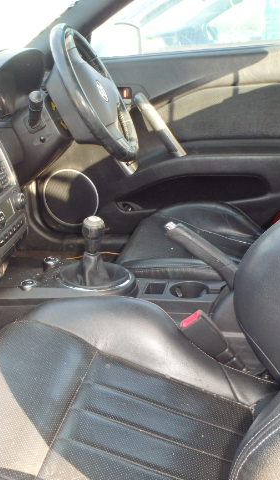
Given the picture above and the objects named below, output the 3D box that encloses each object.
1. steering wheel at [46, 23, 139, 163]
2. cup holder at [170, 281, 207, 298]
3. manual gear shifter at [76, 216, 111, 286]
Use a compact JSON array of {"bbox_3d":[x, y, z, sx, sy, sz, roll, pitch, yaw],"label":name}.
[{"bbox_3d":[-0.136,-0.357,1.317,0.115,0.380,0.380,-24,16,17],"label":"steering wheel"},{"bbox_3d":[0.101,0.128,1.057,0.080,0.060,0.080,2,22,8],"label":"cup holder"},{"bbox_3d":[-0.093,0.022,1.048,0.075,0.148,0.070,2,22,8],"label":"manual gear shifter"}]

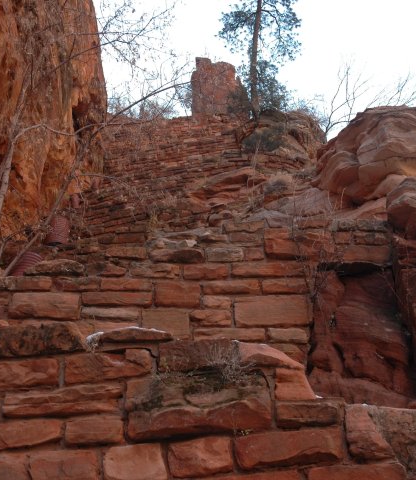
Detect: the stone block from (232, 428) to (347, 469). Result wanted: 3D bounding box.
[{"bbox_3d":[0.443,1.144,4.352,0.569,0.183,0.320,-4,-18,4],"label":"stone block"}]

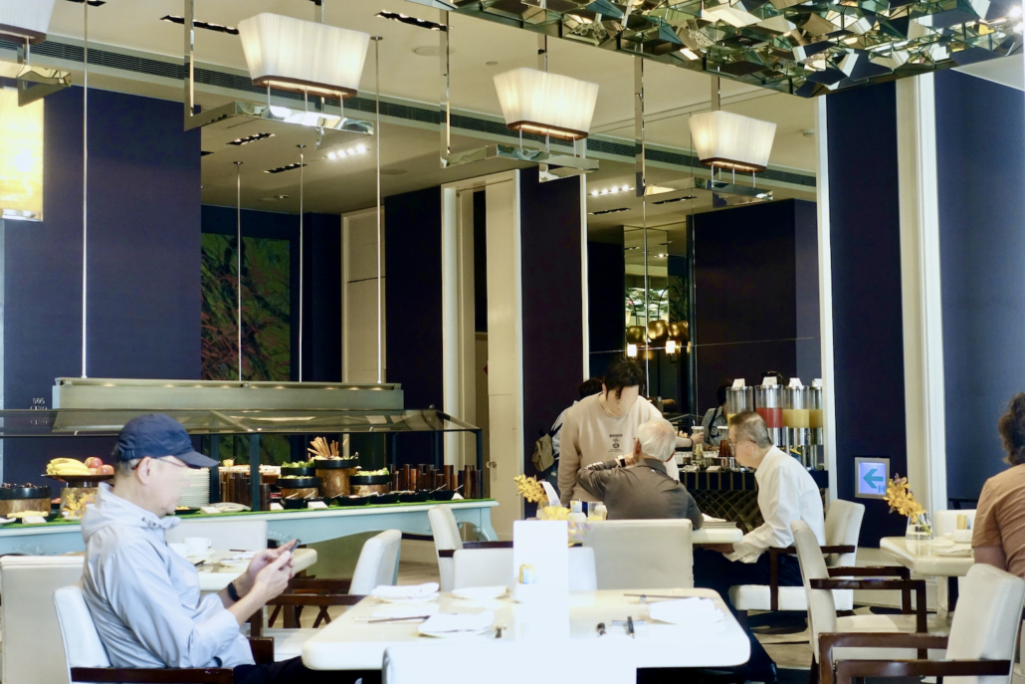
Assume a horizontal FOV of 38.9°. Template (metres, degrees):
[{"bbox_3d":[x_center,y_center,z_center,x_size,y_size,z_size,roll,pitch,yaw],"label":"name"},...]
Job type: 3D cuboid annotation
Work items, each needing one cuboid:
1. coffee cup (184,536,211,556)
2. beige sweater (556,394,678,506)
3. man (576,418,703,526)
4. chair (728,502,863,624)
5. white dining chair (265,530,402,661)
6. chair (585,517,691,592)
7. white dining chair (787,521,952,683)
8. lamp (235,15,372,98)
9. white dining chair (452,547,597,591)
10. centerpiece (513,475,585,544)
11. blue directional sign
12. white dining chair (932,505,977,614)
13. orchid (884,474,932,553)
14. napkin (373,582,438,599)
[{"bbox_3d":[-1.183,0.767,5.465,0.108,0.068,0.092,-1,-3,0],"label":"coffee cup"},{"bbox_3d":[0.571,0.593,7.928,0.640,0.620,0.380,-1,-3,0],"label":"beige sweater"},{"bbox_3d":[0.578,0.979,6.602,0.580,1.260,0.800,-1,-3,0],"label":"man"},{"bbox_3d":[1.373,1.207,7.128,0.640,0.845,0.560,-1,-3,3],"label":"chair"},{"bbox_3d":[-0.745,1.122,5.290,0.640,0.845,0.560,-1,-4,3],"label":"white dining chair"},{"bbox_3d":[0.540,1.183,6.410,0.530,0.830,0.620,-1,-3,0],"label":"chair"},{"bbox_3d":[1.415,1.127,5.661,0.620,0.830,0.540,-1,-4,8],"label":"white dining chair"},{"bbox_3d":[-0.884,-1.214,6.226,0.566,0.270,0.191,2,-5,-42],"label":"lamp"},{"bbox_3d":[0.027,1.055,4.345,0.560,0.845,0.640,-1,-4,3],"label":"white dining chair"},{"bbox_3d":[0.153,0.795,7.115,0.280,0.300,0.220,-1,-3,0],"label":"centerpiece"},{"bbox_3d":[2.434,0.921,9.814,0.040,0.280,0.270,3,-5,-43],"label":"blue directional sign"},{"bbox_3d":[2.077,1.133,6.067,0.560,0.845,0.640,-1,-4,3],"label":"white dining chair"},{"bbox_3d":[1.591,0.666,5.839,0.190,0.270,0.140,-1,-3,0],"label":"orchid"},{"bbox_3d":[-0.290,0.674,3.936,0.190,0.035,0.170,-1,-4,4],"label":"napkin"}]

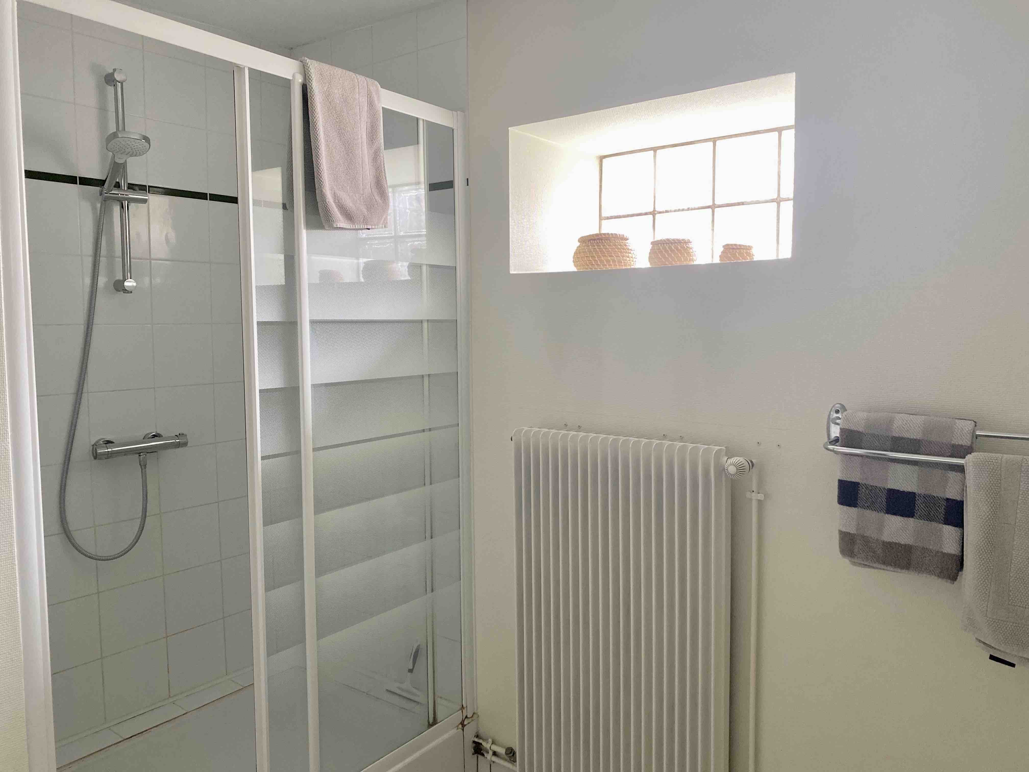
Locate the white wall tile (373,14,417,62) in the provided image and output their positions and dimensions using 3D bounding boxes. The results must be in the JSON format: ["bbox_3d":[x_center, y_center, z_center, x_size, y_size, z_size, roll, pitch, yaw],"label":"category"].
[{"bbox_3d":[-0.373,-1.086,2.418,0.198,0.116,0.010,4,7,38],"label":"white wall tile"}]

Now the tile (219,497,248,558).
[{"bbox_3d":[-0.935,0.483,2.688,0.010,0.197,0.198,4,7,38],"label":"tile"}]

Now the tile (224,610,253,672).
[{"bbox_3d":[-0.936,0.881,2.725,0.010,0.202,0.198,4,7,38],"label":"tile"}]

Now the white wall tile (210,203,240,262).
[{"bbox_3d":[-0.934,-0.508,2.598,0.010,0.197,0.198,4,7,38],"label":"white wall tile"}]

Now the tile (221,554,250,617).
[{"bbox_3d":[-0.936,0.681,2.707,0.010,0.197,0.198,4,7,38],"label":"tile"}]

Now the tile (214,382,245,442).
[{"bbox_3d":[-0.935,0.086,2.652,0.010,0.197,0.198,4,7,38],"label":"tile"}]

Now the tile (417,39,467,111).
[{"bbox_3d":[-0.216,-0.917,2.311,0.198,0.197,0.010,4,7,38],"label":"tile"}]

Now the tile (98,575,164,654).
[{"bbox_3d":[-1.181,0.709,2.392,0.010,0.197,0.198,4,7,38],"label":"tile"}]

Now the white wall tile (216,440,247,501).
[{"bbox_3d":[-0.935,0.285,2.670,0.010,0.197,0.198,4,7,38],"label":"white wall tile"}]

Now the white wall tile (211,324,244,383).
[{"bbox_3d":[-0.934,-0.112,2.634,0.010,0.197,0.198,4,7,38],"label":"white wall tile"}]

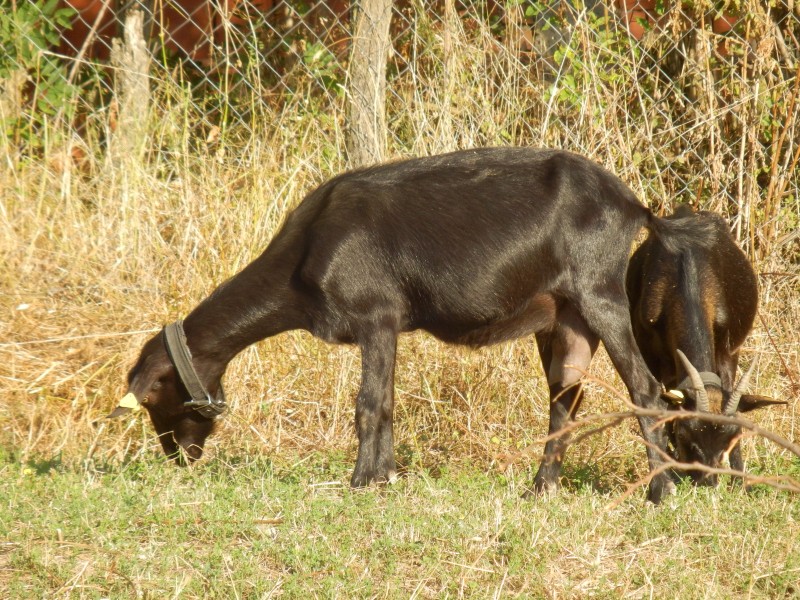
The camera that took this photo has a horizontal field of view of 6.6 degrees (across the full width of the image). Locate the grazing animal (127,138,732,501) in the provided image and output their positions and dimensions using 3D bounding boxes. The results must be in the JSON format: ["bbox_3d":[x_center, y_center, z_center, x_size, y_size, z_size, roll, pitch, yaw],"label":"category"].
[{"bbox_3d":[0.037,0.044,13.975,1.200,0.690,0.300,1,4,12],"label":"grazing animal"}]

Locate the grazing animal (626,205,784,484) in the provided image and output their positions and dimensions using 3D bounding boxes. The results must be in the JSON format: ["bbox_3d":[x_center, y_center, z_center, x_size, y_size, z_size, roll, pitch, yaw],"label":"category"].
[{"bbox_3d":[0.645,0.078,14.879,0.340,0.590,1.050,0,4,-3],"label":"grazing animal"}]

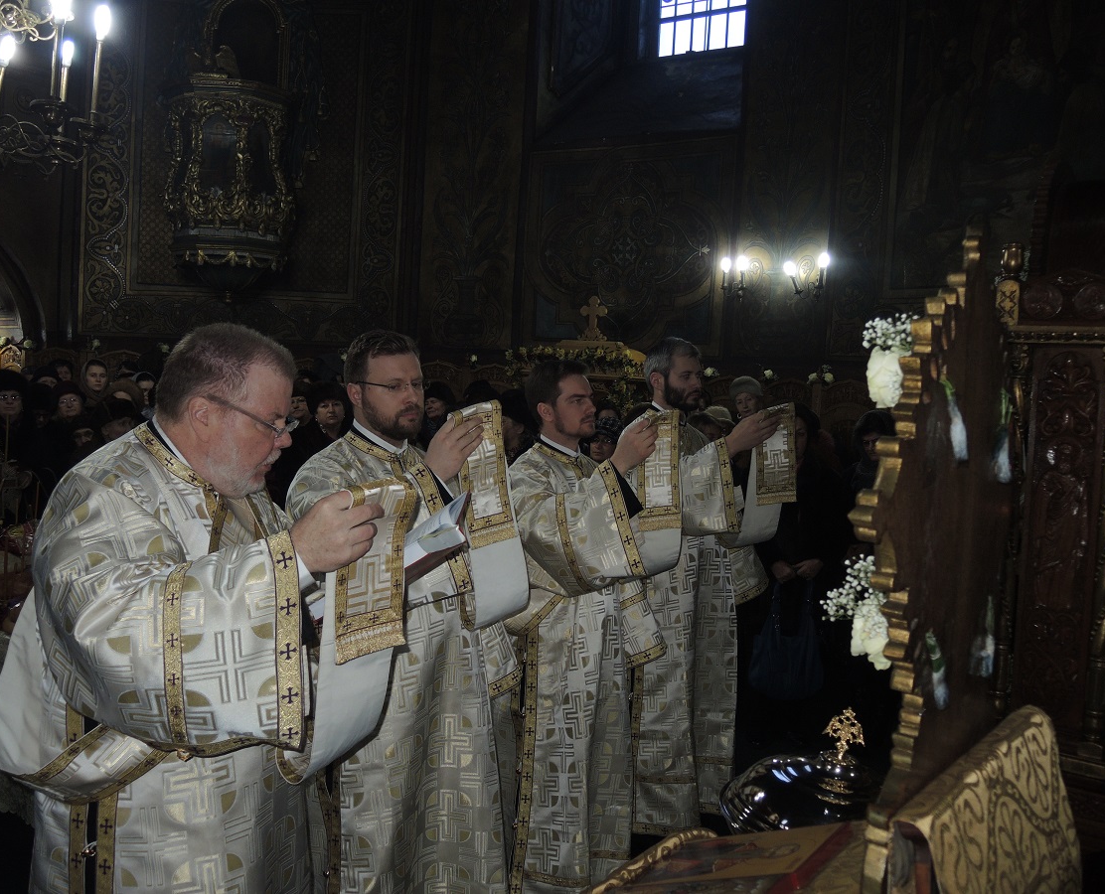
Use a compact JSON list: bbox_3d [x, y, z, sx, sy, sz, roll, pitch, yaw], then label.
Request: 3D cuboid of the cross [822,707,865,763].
[{"bbox_3d":[0.559,0.554,1.850,0.083,0.102,0.015,10,3,20],"label":"cross"}]

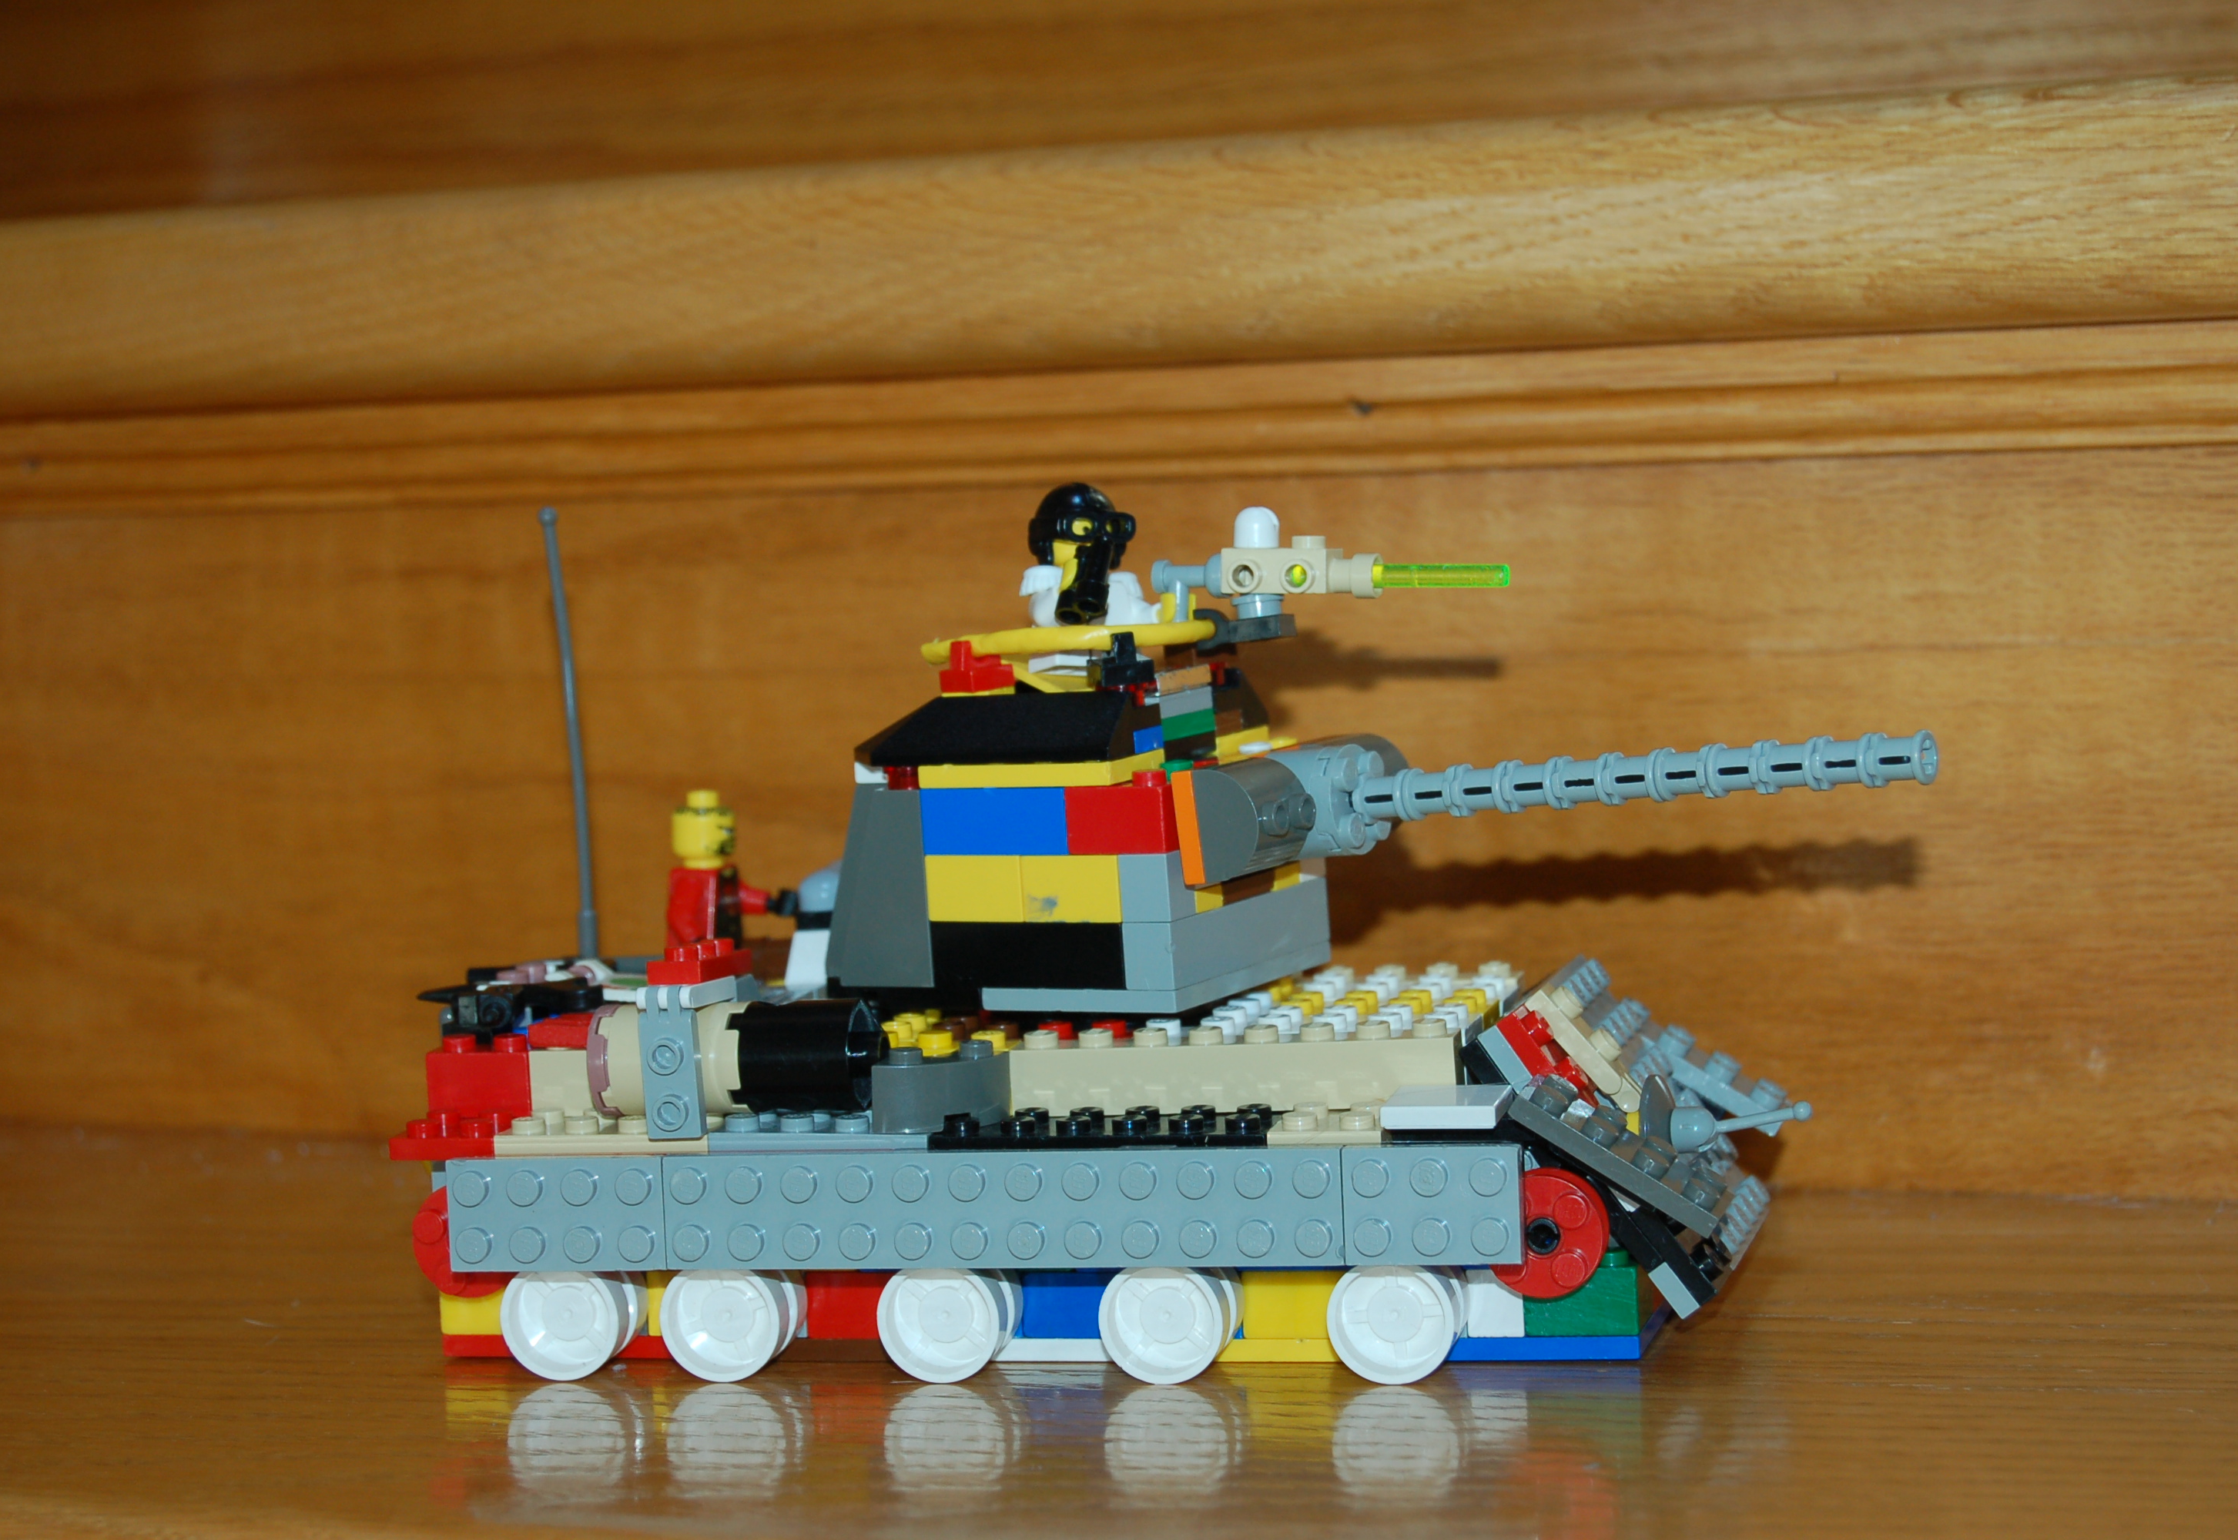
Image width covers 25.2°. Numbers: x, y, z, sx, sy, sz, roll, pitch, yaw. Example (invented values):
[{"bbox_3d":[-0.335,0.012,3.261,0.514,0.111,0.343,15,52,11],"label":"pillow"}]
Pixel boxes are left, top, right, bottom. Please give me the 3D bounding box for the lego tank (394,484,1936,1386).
[{"bbox_3d":[0.011,0.018,0.731,0.221,0.122,0.106,-2,6,14],"label":"lego tank"}]

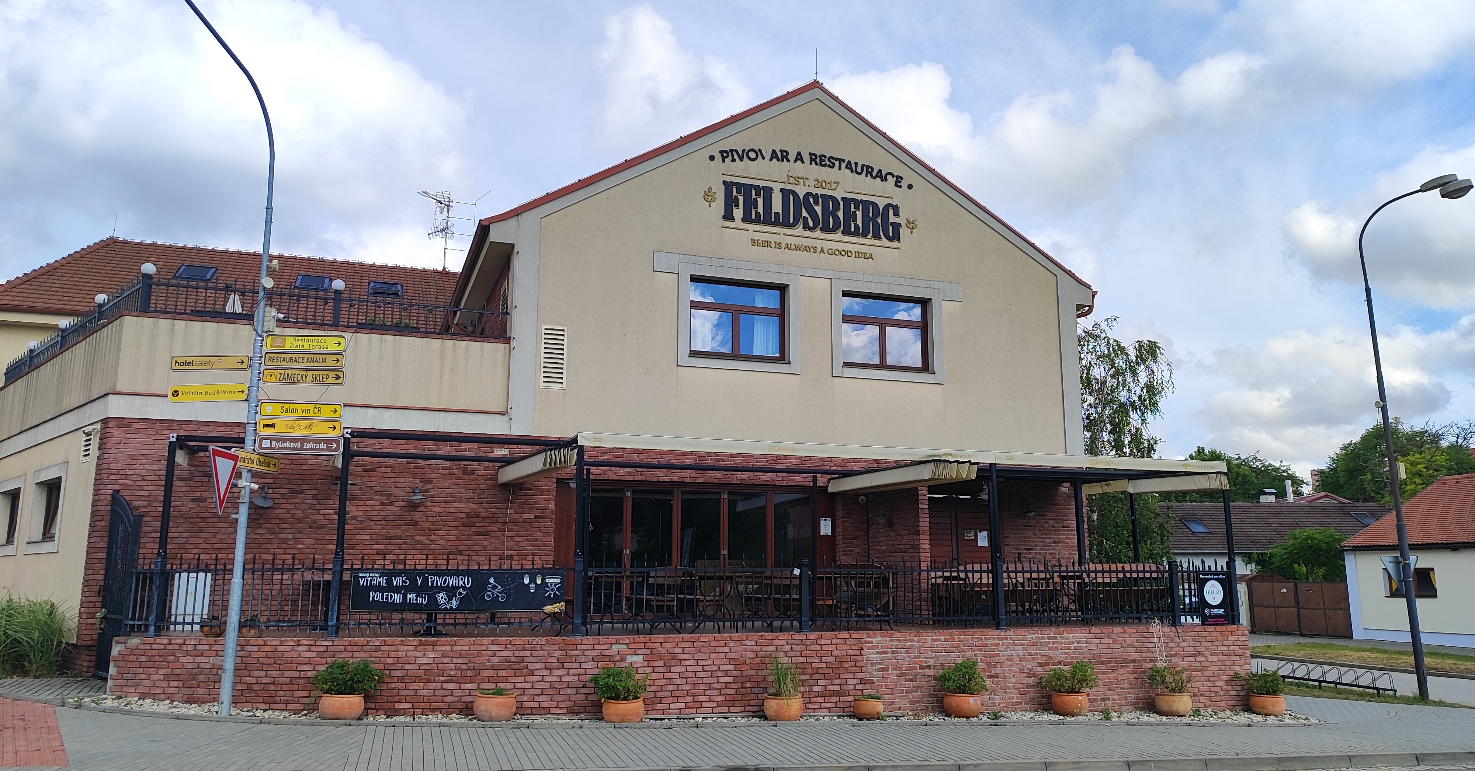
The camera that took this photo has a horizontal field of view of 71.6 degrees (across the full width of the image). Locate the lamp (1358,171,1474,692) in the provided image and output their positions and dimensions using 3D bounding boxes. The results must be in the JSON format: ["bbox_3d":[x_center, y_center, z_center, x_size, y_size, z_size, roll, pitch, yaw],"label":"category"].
[{"bbox_3d":[13.378,0.774,19.543,2.373,10.100,0.707,0,-9,0],"label":"lamp"}]

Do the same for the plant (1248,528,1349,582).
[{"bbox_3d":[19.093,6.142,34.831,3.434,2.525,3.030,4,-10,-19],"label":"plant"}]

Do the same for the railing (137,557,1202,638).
[{"bbox_3d":[0.179,2.851,13.914,15.500,1.000,1.300,2,-11,-10],"label":"railing"}]

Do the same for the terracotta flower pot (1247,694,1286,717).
[{"bbox_3d":[7.733,4.684,14.952,0.556,0.310,0.556,0,-10,0],"label":"terracotta flower pot"}]

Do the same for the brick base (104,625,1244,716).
[{"bbox_3d":[0.128,3.957,13.712,15.900,1.270,1.400,2,-11,-10],"label":"brick base"}]

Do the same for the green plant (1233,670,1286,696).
[{"bbox_3d":[7.813,4.445,15.290,0.707,0.394,0.606,0,-9,0],"label":"green plant"}]

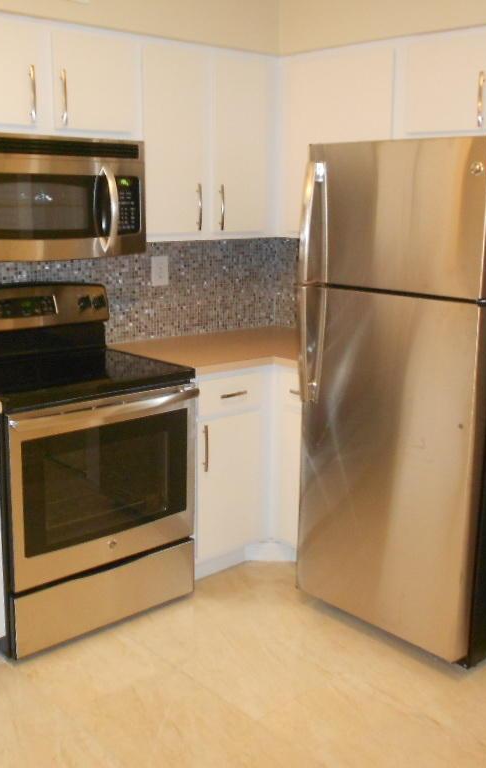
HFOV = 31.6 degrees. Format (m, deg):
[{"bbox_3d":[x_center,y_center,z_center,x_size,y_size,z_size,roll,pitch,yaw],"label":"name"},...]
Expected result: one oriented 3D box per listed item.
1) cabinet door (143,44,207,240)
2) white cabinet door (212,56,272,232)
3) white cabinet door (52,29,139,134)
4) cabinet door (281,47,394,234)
[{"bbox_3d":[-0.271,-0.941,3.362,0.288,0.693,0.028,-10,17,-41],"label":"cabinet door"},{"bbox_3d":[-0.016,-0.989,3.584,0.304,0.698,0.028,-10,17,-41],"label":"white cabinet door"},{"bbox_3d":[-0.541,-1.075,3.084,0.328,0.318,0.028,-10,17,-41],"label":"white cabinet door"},{"bbox_3d":[0.378,-0.957,3.478,0.028,0.702,0.587,-11,17,-41],"label":"cabinet door"}]

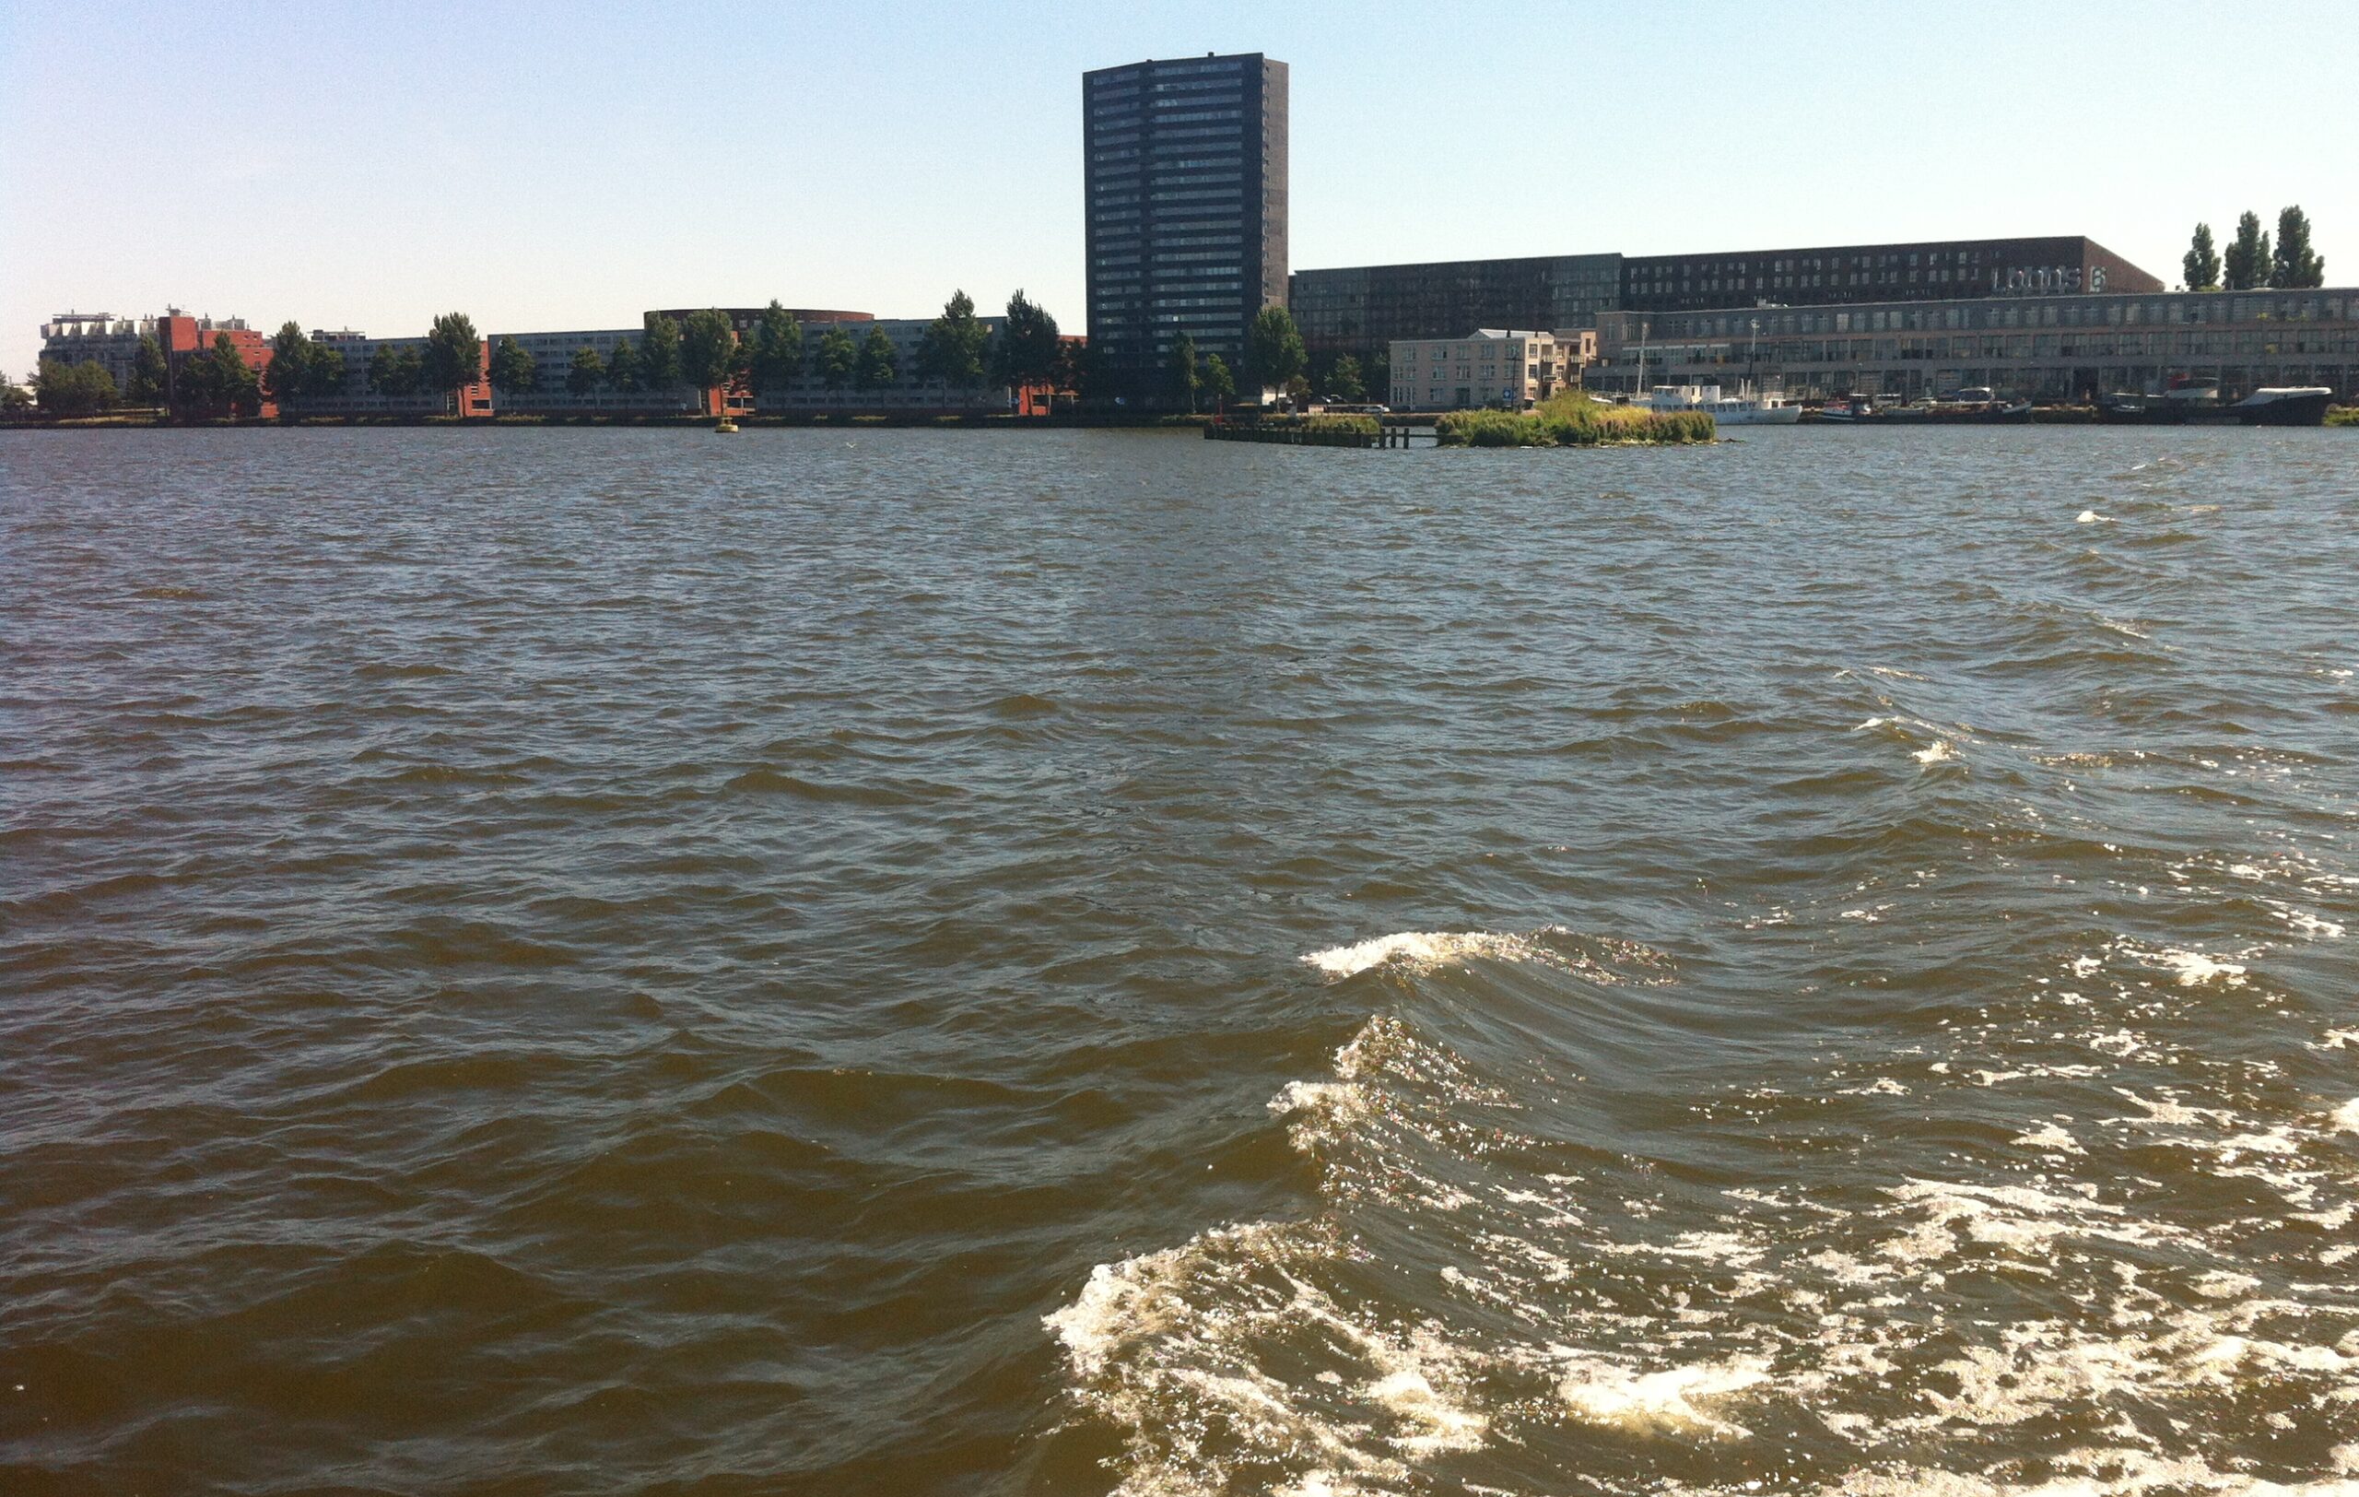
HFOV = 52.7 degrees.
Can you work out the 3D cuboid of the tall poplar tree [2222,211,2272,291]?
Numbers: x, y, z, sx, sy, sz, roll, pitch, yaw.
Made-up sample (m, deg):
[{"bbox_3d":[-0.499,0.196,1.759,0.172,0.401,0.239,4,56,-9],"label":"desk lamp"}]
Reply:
[{"bbox_3d":[173.710,-71.560,388.920,8.100,31.600,8.100,7,11,41],"label":"tall poplar tree"}]

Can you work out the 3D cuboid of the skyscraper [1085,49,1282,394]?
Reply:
[{"bbox_3d":[1.130,-94.940,446.350,39.800,63.700,18.000,4,10,30],"label":"skyscraper"}]

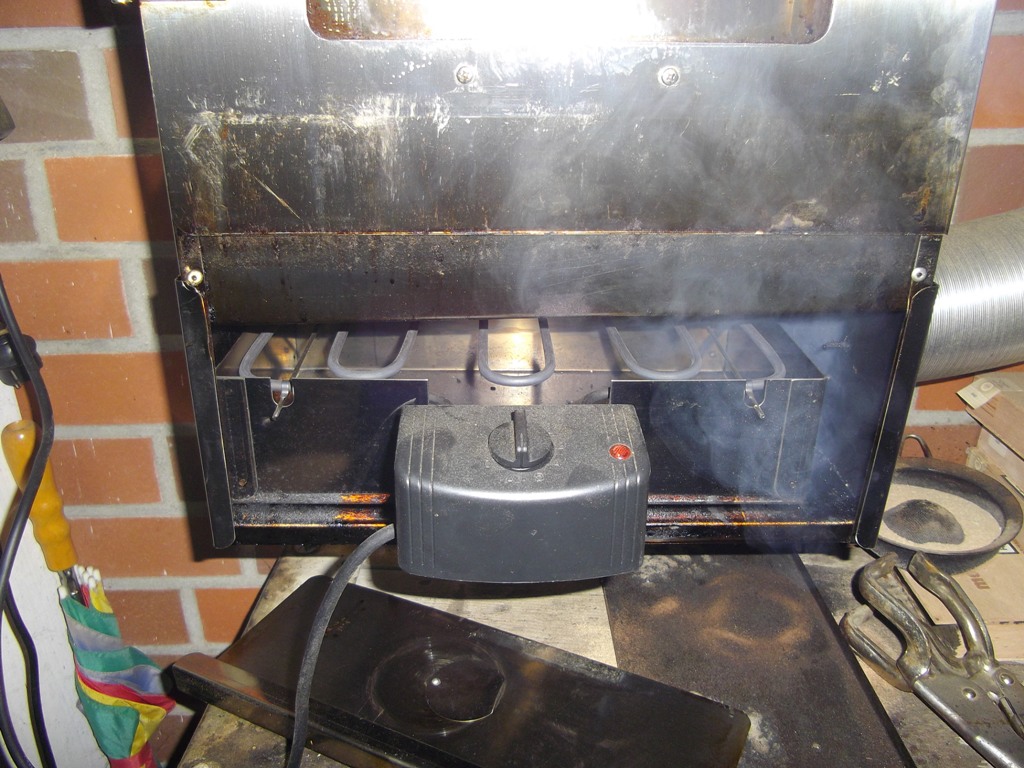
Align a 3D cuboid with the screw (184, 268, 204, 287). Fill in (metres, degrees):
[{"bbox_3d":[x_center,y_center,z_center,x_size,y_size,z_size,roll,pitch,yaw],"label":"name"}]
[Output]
[{"bbox_3d":[-0.181,-0.061,0.456,0.009,0.009,0.004,0,22,0],"label":"screw"}]

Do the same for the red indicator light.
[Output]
[{"bbox_3d":[0.061,0.038,0.449,0.013,0.005,0.013,0,38,0],"label":"red indicator light"}]

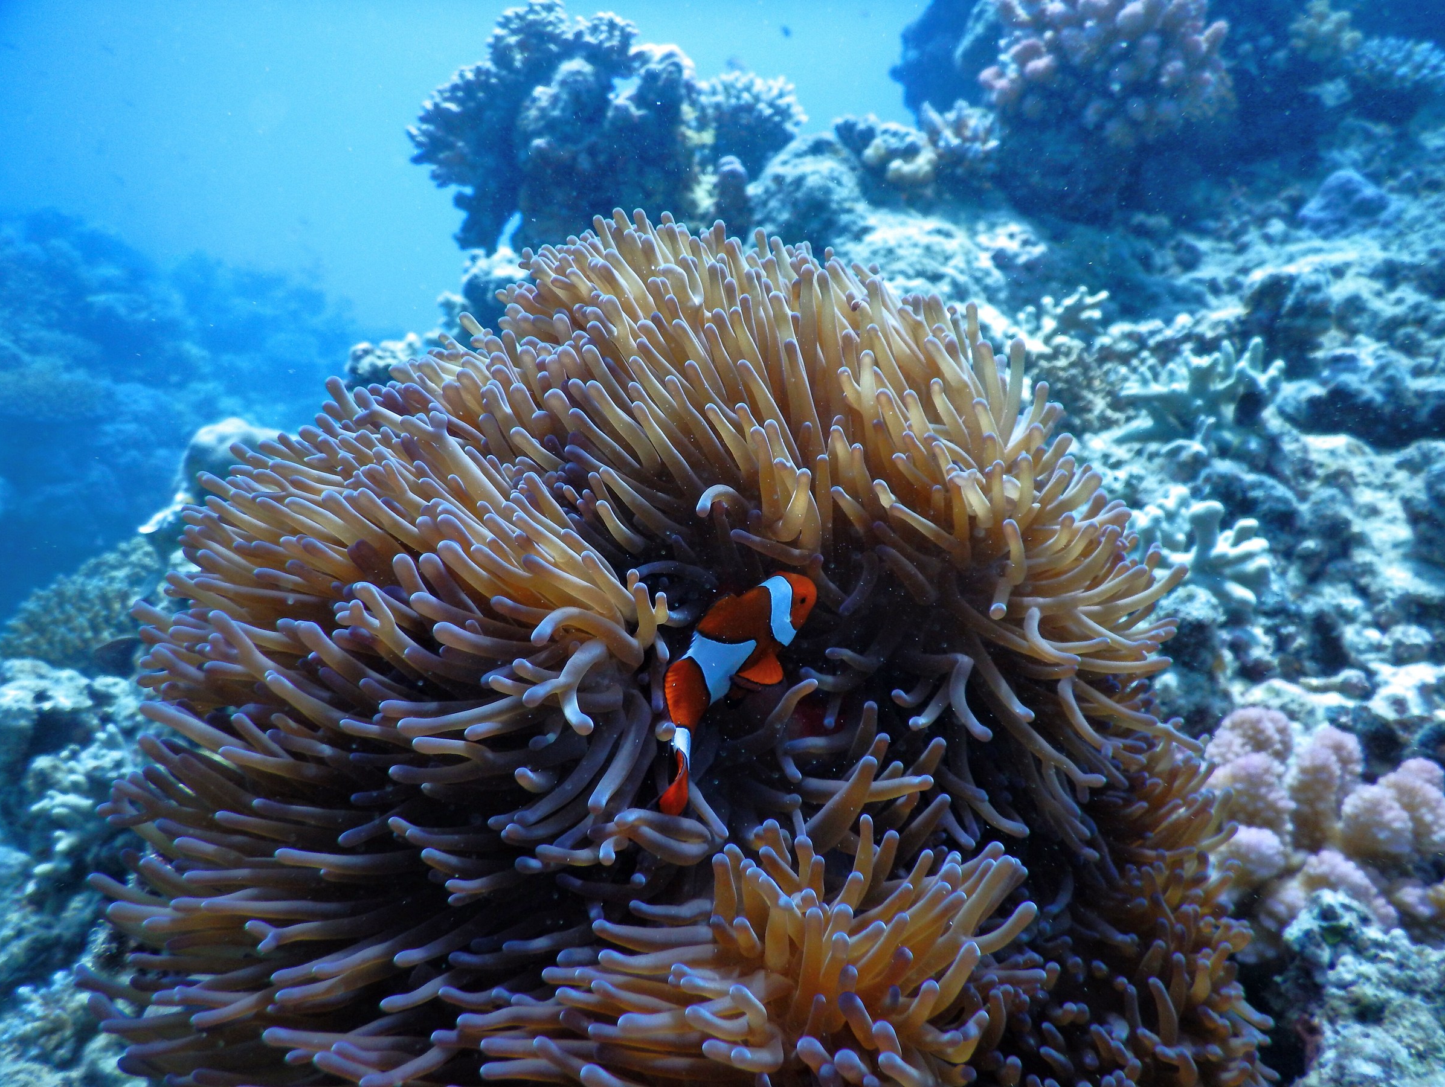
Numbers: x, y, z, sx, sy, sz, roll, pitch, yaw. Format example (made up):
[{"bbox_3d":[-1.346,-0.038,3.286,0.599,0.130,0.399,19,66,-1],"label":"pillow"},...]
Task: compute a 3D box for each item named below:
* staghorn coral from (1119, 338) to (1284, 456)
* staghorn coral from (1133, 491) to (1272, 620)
[{"bbox_3d":[0.324,-0.099,0.680,0.105,0.068,0.082,8,19,24],"label":"staghorn coral"},{"bbox_3d":[0.267,0.006,0.560,0.074,0.055,0.062,9,19,25],"label":"staghorn coral"}]

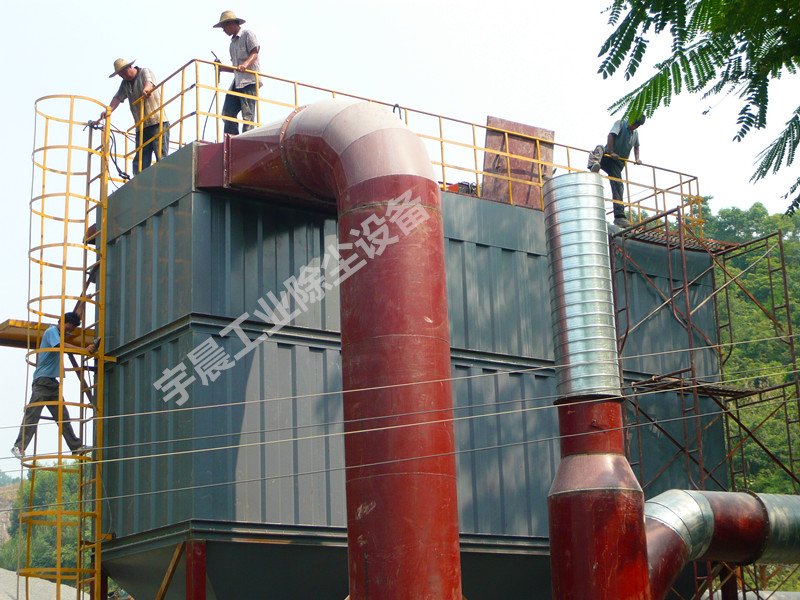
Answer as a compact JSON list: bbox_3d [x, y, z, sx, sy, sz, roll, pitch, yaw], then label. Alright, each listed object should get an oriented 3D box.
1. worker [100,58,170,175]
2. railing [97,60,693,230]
[{"bbox_3d":[-2.946,-2.087,17.878,0.765,1.630,0.595,-15,-20,41],"label":"worker"},{"bbox_3d":[0.269,-1.417,19.842,7.708,0.916,2.350,9,-18,-34],"label":"railing"}]

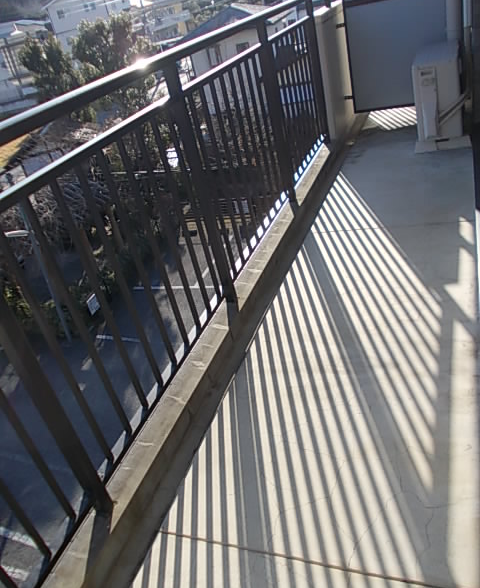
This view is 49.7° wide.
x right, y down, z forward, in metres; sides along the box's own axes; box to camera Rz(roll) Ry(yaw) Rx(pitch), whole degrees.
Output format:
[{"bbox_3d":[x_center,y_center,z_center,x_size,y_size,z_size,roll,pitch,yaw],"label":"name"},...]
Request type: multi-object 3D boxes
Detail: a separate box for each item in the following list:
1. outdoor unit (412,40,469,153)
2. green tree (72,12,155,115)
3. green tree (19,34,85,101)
[{"bbox_3d":[1.507,-1.514,3.918,0.317,0.614,0.766,0,33,23],"label":"outdoor unit"},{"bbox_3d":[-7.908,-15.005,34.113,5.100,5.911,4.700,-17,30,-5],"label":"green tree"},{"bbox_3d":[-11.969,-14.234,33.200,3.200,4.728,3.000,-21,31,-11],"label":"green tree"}]

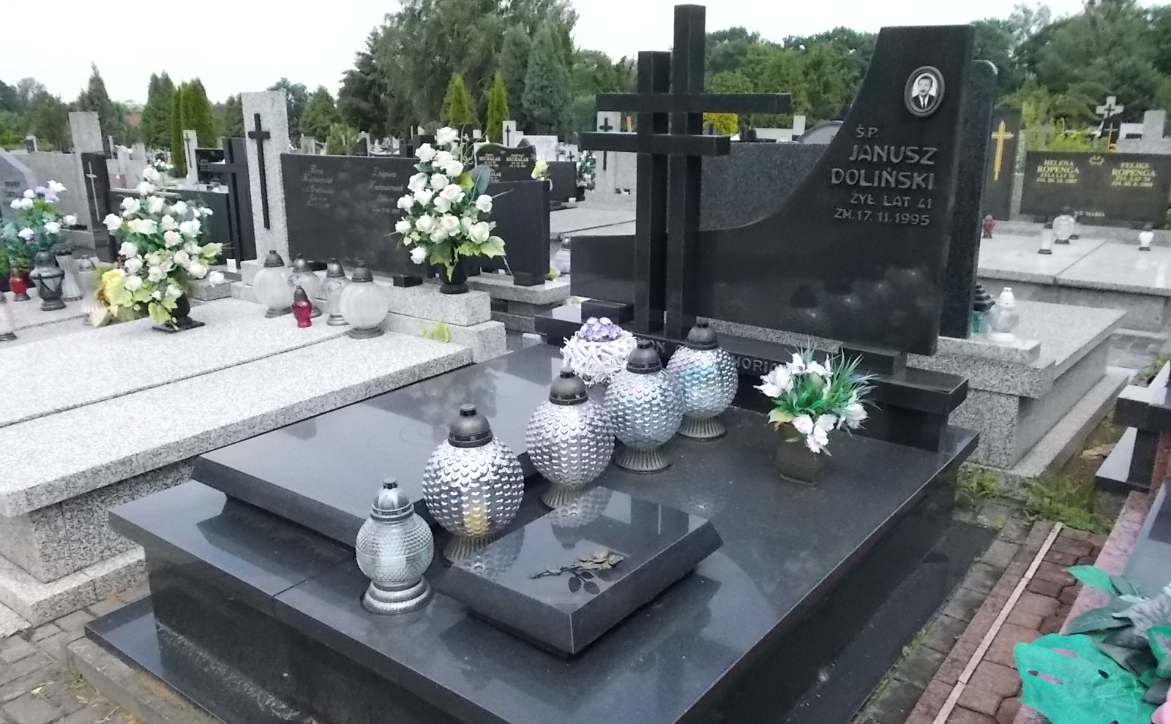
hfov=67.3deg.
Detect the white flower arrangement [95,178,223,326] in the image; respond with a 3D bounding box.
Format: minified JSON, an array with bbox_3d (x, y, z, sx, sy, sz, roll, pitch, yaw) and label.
[{"bbox_3d":[-2.368,-0.630,4.994,0.670,0.880,0.540,10,18,33],"label":"white flower arrangement"}]

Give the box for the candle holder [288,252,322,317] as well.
[{"bbox_3d":[-1.396,-0.388,4.387,0.165,0.312,0.165,12,19,36],"label":"candle holder"}]

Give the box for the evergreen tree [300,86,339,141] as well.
[{"bbox_3d":[-9.904,-8.718,32.620,1.442,2.888,1.442,12,19,36],"label":"evergreen tree"}]

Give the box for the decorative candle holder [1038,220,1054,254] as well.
[{"bbox_3d":[3.371,-0.909,6.411,0.115,0.240,0.115,12,19,36],"label":"decorative candle holder"}]

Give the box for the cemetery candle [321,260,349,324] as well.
[{"bbox_3d":[-1.473,-0.408,5.127,0.152,0.380,0.152,10,18,33],"label":"cemetery candle"}]

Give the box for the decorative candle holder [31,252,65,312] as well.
[{"bbox_3d":[-2.985,-0.453,4.894,0.157,0.325,0.157,12,19,36],"label":"decorative candle holder"}]

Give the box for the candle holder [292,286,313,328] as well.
[{"bbox_3d":[-1.457,-0.291,4.537,0.102,0.199,0.102,11,20,36],"label":"candle holder"}]

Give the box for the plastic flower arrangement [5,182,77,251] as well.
[{"bbox_3d":[-3.463,-0.912,5.600,0.460,0.500,0.420,11,20,36],"label":"plastic flower arrangement"}]

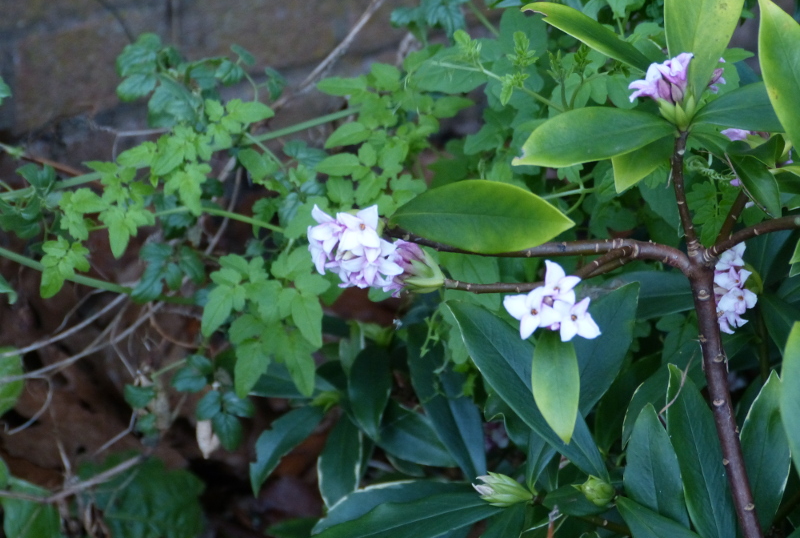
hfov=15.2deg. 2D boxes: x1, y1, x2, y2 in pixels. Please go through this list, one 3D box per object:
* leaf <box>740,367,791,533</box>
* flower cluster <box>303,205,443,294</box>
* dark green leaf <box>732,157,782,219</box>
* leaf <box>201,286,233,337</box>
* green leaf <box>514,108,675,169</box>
[{"bbox_3d":[0.146,0.074,1.200,0.021,0.068,0.012,1,12,-6],"label":"leaf"},{"bbox_3d":[-0.010,-0.007,1.150,0.046,0.030,0.033,9,28,18],"label":"flower cluster"},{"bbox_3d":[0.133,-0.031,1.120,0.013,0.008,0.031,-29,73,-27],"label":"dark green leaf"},{"bbox_3d":[-0.076,0.017,1.248,0.010,0.006,0.027,18,54,16],"label":"leaf"},{"bbox_3d":[0.069,-0.046,1.070,0.060,0.011,0.022,-14,53,-12],"label":"green leaf"}]

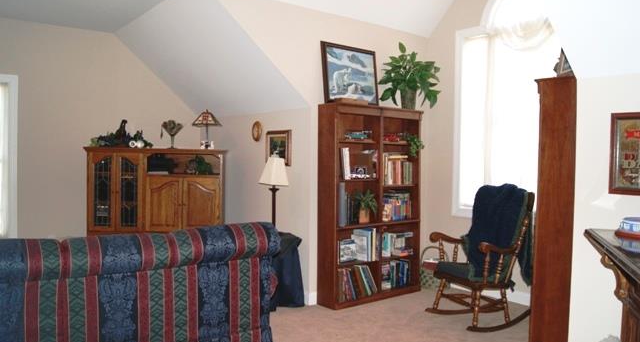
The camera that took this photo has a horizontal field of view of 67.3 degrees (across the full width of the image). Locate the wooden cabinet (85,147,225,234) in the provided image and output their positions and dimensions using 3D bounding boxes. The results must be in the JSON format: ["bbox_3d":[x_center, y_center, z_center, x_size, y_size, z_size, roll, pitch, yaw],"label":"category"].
[{"bbox_3d":[-1.760,0.475,5.322,1.496,1.432,0.500,1,2,-6],"label":"wooden cabinet"}]

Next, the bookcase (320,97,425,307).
[{"bbox_3d":[0.528,0.320,4.706,1.147,1.843,0.251,0,2,-37],"label":"bookcase"}]

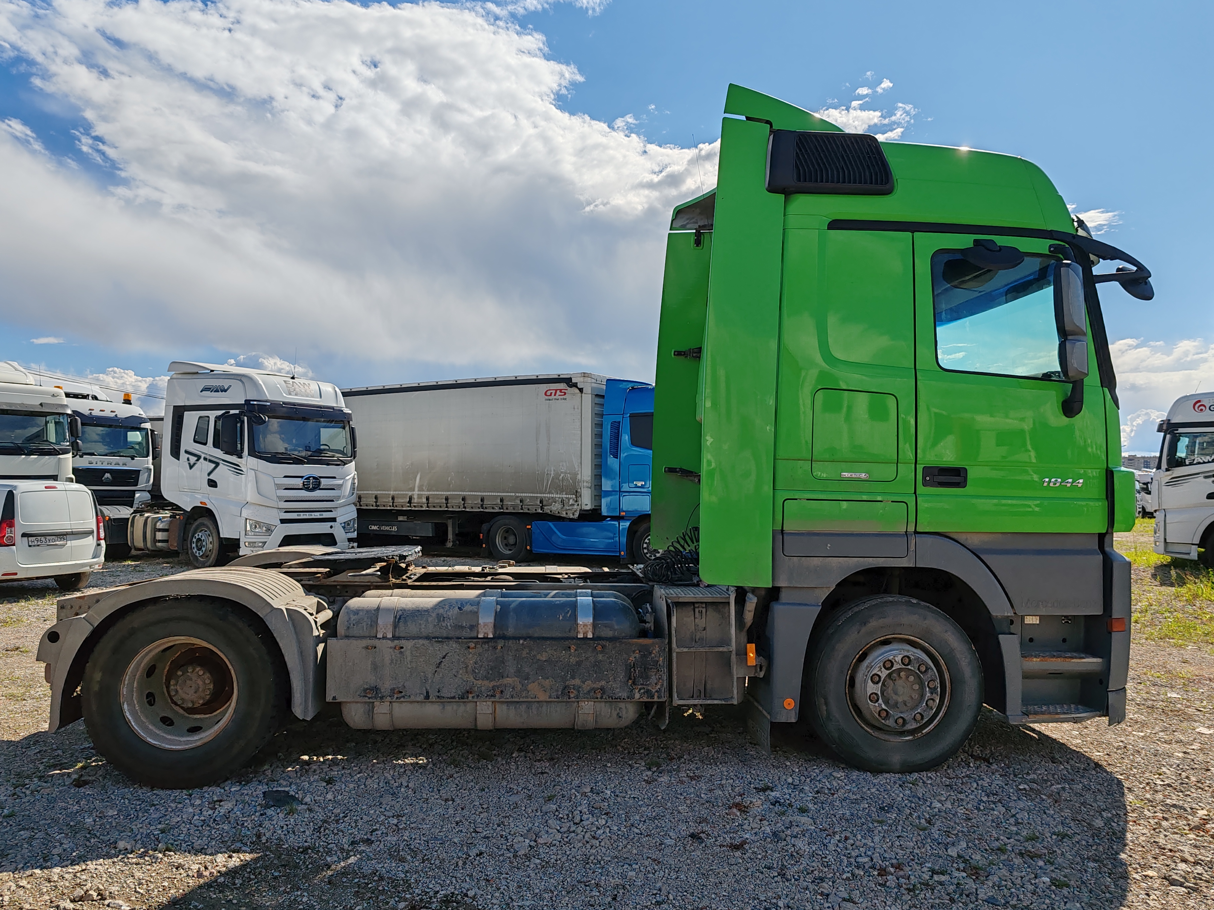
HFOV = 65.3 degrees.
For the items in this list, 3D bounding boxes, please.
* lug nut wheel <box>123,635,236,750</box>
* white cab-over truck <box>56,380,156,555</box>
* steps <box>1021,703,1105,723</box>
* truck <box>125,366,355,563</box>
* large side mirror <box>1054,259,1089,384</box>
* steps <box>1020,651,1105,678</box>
[{"bbox_3d":[-2.271,1.263,5.130,0.605,0.605,0.250,0,-1,-4],"label":"lug nut wheel"},{"bbox_3d":[-14.710,0.340,24.350,6.200,3.750,2.600,-1,-2,30],"label":"white cab-over truck"},{"bbox_3d":[2.520,1.462,5.340,0.480,0.065,0.210,0,-1,-4],"label":"steps"},{"bbox_3d":[-8.055,0.170,19.330,5.900,3.900,2.600,-1,-2,33],"label":"truck"},{"bbox_3d":[2.498,-0.721,5.090,0.170,0.650,0.260,0,-2,26],"label":"large side mirror"},{"bbox_3d":[2.550,1.205,5.420,0.480,0.110,0.210,0,-1,-4],"label":"steps"}]

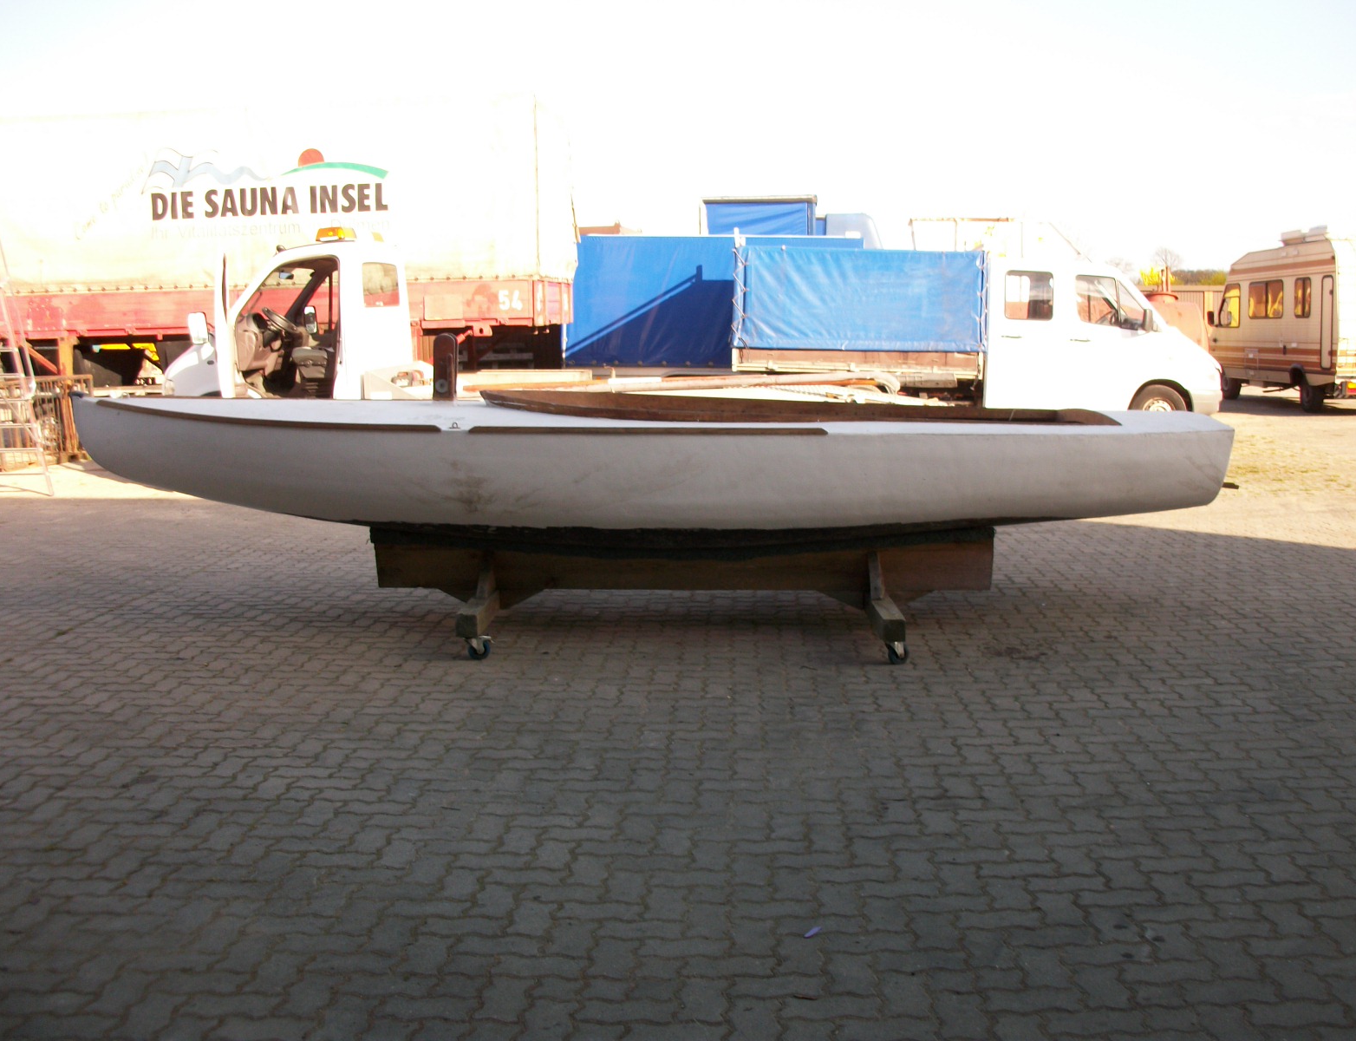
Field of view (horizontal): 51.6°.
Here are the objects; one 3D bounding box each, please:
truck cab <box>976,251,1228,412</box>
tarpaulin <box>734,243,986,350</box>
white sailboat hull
[{"bbox_3d":[5.520,-2.340,18.200,3.120,2.170,1.970,0,8,4],"label":"truck cab"},{"bbox_3d":[2.330,-2.900,18.500,3.200,1.320,2.000,0,8,4],"label":"tarpaulin"},{"bbox_3d":[-0.290,-0.280,6.700,5.560,0.780,1.720,0,8,5],"label":"white sailboat hull"}]

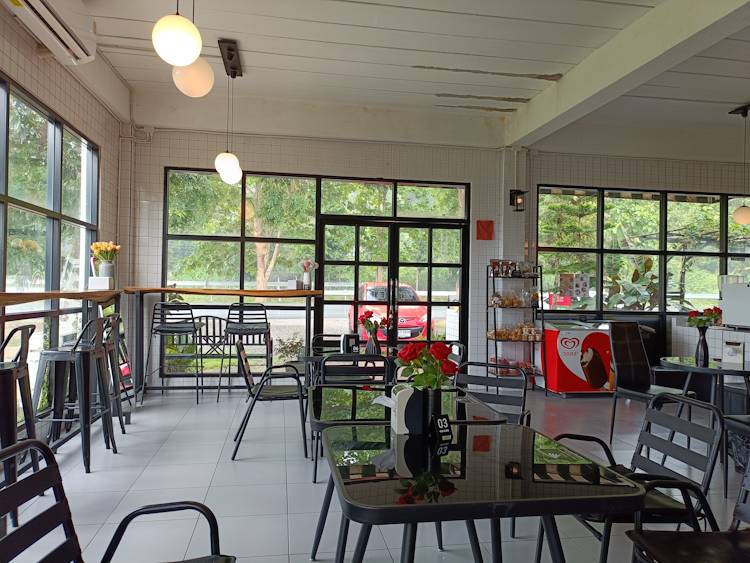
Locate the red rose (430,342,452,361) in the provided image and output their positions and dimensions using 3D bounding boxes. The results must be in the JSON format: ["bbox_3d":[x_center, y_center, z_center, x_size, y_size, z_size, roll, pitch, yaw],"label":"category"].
[{"bbox_3d":[0.210,0.221,1.711,0.071,0.059,0.071,1,-1,-10],"label":"red rose"}]

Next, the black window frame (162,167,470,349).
[{"bbox_3d":[-0.586,-0.038,6.214,3.499,2.326,0.102,1,0,-10],"label":"black window frame"}]

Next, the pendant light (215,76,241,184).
[{"bbox_3d":[-1.450,-1.568,5.440,0.248,1.145,0.661,1,-1,-10],"label":"pendant light"}]

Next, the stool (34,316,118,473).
[{"bbox_3d":[-1.992,0.717,3.583,0.454,0.956,0.437,1,-1,-2],"label":"stool"}]

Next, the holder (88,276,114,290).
[{"bbox_3d":[-2.291,0.020,4.549,0.162,0.111,0.153,1,-1,-10],"label":"holder"}]

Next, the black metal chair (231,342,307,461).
[{"bbox_3d":[-0.755,0.823,3.934,0.543,0.791,0.507,1,-1,-10],"label":"black metal chair"}]

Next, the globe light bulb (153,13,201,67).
[{"bbox_3d":[-0.848,-1.037,2.327,0.212,0.212,0.212,1,0,-10],"label":"globe light bulb"}]

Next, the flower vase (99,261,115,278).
[{"bbox_3d":[-2.274,-0.055,4.594,0.138,0.255,0.138,1,0,-10],"label":"flower vase"}]

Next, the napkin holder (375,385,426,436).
[{"bbox_3d":[0.107,0.403,1.751,0.112,0.141,0.097,1,0,-10],"label":"napkin holder"}]

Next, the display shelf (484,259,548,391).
[{"bbox_3d":[1.633,0.557,6.257,0.602,1.469,0.316,1,0,-4],"label":"display shelf"}]

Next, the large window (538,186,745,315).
[{"bbox_3d":[3.792,-0.372,7.164,3.540,1.638,0.106,1,-1,-10],"label":"large window"}]

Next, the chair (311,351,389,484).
[{"bbox_3d":[-0.174,0.848,3.631,0.541,0.796,0.551,1,0,-10],"label":"chair"}]

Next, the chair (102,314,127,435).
[{"bbox_3d":[-2.170,0.745,4.122,0.449,0.949,0.439,1,0,-10],"label":"chair"}]

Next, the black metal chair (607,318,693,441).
[{"bbox_3d":[2.123,0.782,4.055,0.602,0.956,0.496,1,-1,-13],"label":"black metal chair"}]

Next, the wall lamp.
[{"bbox_3d":[1.742,-0.990,6.622,0.147,0.283,0.224,1,-1,-10],"label":"wall lamp"}]

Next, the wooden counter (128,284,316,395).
[{"bbox_3d":[-1.546,0.661,5.712,1.938,1.158,0.510,1,0,-10],"label":"wooden counter"}]

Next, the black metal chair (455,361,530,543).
[{"bbox_3d":[0.542,0.829,2.856,0.507,0.791,0.543,1,-1,23],"label":"black metal chair"}]

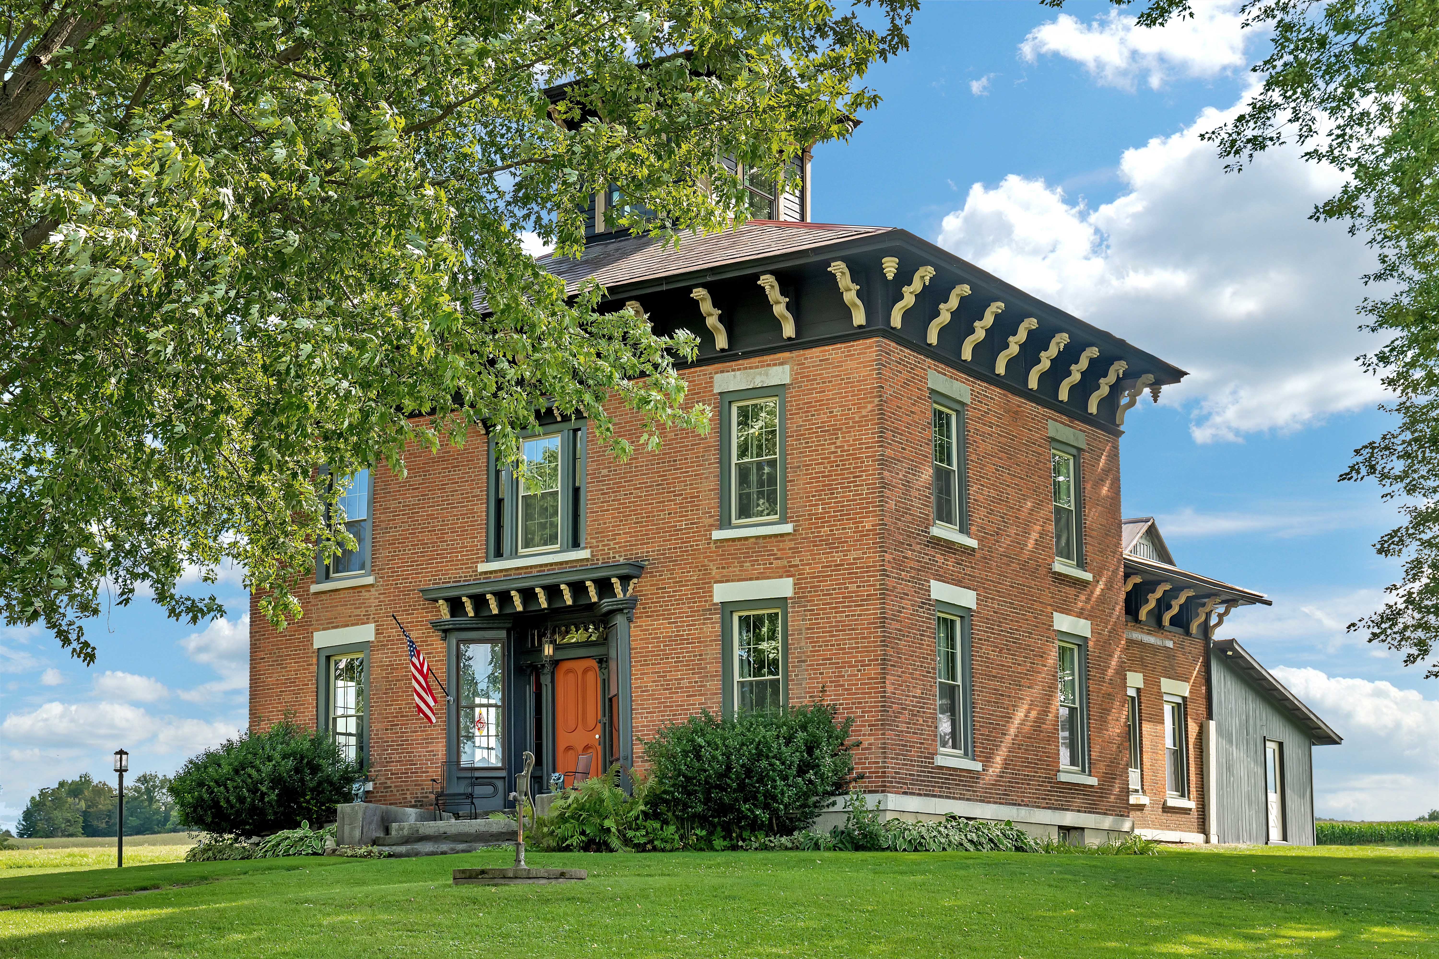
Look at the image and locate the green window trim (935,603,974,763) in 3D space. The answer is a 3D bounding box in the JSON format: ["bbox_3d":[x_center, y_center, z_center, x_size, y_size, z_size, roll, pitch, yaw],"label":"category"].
[{"bbox_3d":[3.381,2.992,33.019,0.150,2.304,1.170,-8,-14,34],"label":"green window trim"}]

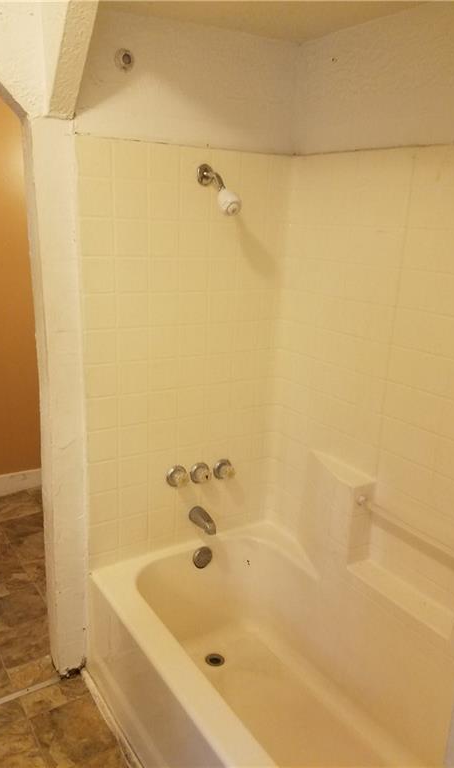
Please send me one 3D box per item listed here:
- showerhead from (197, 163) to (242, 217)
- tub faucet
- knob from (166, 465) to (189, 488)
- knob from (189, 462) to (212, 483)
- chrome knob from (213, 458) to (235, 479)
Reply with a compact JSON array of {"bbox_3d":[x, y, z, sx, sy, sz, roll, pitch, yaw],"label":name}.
[{"bbox_3d":[-0.018,-0.618,1.835,0.068,0.163,0.200,-8,19,-32],"label":"showerhead"},{"bbox_3d":[-0.085,0.522,2.179,0.056,0.070,0.135,-8,19,-32],"label":"tub faucet"},{"bbox_3d":[-0.170,0.350,2.116,0.072,0.072,0.058,-8,19,-32],"label":"knob"},{"bbox_3d":[-0.087,0.348,2.173,0.072,0.072,0.058,-8,19,-32],"label":"knob"},{"bbox_3d":[-0.001,0.341,2.229,0.072,0.072,0.058,-8,19,-32],"label":"chrome knob"}]

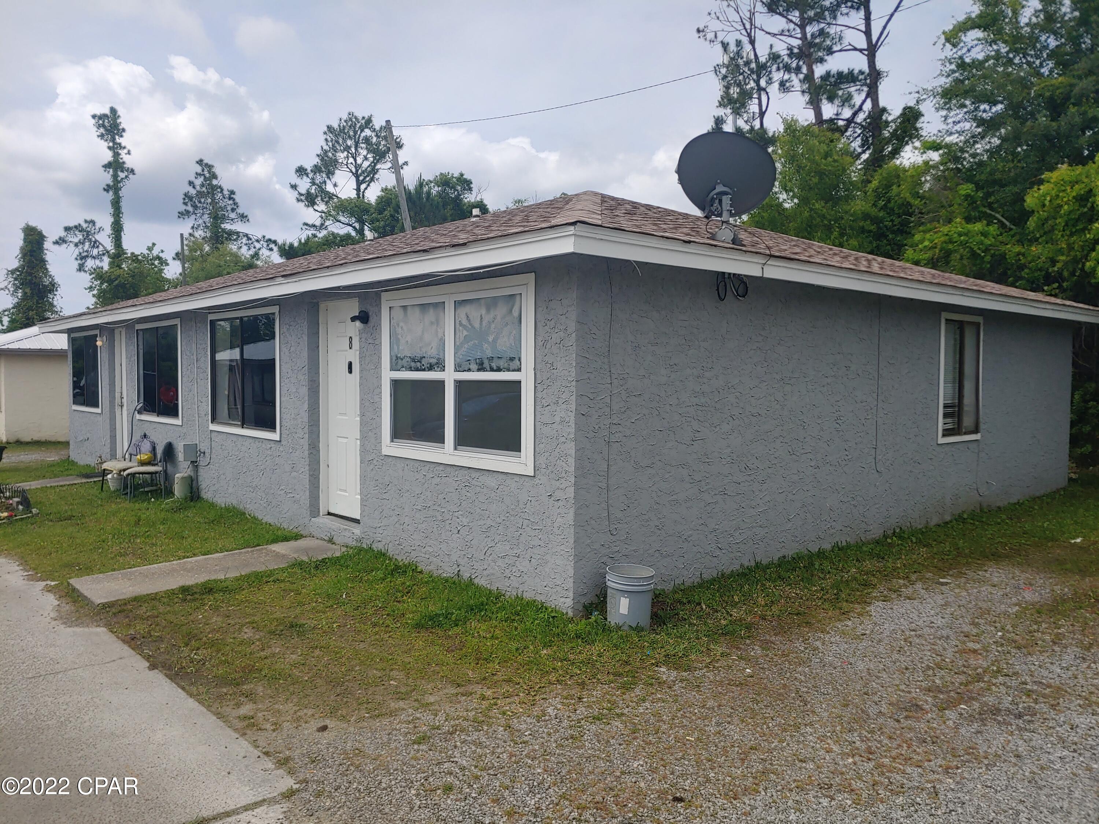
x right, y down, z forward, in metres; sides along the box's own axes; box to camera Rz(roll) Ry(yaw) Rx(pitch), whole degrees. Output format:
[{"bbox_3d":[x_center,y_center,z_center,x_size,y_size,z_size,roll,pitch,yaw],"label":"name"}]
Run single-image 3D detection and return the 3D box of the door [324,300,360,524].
[{"bbox_3d":[-1.867,0.002,7.434,0.090,2.060,0.950,-3,4,-43],"label":"door"}]

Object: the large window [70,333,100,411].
[{"bbox_3d":[-8.074,-0.700,13.847,0.100,1.379,1.948,-3,4,-43],"label":"large window"}]

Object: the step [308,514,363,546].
[{"bbox_3d":[-1.931,1.127,7.446,0.220,0.170,1.000,-3,4,-43],"label":"step"}]

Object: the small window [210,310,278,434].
[{"bbox_3d":[-3.413,-0.431,8.849,0.100,1.379,1.948,-3,4,-43],"label":"small window"}]

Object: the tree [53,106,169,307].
[{"bbox_3d":[-24.863,-9.110,45.437,6.500,16.512,6.000,-2,3,-29],"label":"tree"}]

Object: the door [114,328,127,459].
[{"bbox_3d":[-6.640,-0.272,12.507,0.090,2.080,0.950,-3,4,-43],"label":"door"}]

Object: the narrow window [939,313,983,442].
[{"bbox_3d":[4.716,-0.383,9.112,1.201,1.452,0.100,-3,4,-42],"label":"narrow window"}]

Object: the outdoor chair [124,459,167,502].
[{"bbox_3d":[-5.102,0.707,10.084,0.520,0.740,0.470,-1,3,-26],"label":"outdoor chair"}]

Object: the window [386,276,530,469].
[{"bbox_3d":[-0.734,-0.280,5.976,0.100,1.351,1.914,-3,4,-43],"label":"window"}]

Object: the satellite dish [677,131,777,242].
[{"bbox_3d":[1.275,-1.653,5.820,0.750,0.770,0.550,-1,3,-20],"label":"satellite dish"}]

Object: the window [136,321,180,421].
[{"bbox_3d":[-5.410,-0.547,10.991,0.100,1.379,1.948,-3,4,-43],"label":"window"}]

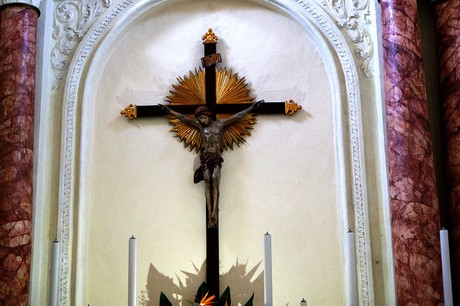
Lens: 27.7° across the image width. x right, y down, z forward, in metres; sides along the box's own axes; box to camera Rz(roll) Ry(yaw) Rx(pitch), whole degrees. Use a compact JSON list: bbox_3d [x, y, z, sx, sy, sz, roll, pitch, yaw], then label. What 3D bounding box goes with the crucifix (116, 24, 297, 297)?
[{"bbox_3d":[-0.131,0.032,6.442,1.284,1.997,0.220,-2,-17,2],"label":"crucifix"}]

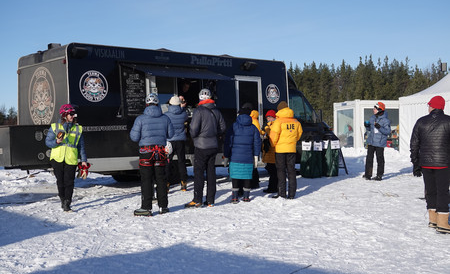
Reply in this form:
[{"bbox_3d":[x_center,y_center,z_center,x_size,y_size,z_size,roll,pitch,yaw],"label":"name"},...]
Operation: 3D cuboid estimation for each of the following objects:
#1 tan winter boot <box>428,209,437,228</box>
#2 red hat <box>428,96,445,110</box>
[{"bbox_3d":[2.920,1.110,8.200,0.300,0.260,0.120,0,1,-13],"label":"tan winter boot"},{"bbox_3d":[2.820,-0.455,8.000,0.200,0.190,0.240,-1,1,-38],"label":"red hat"}]

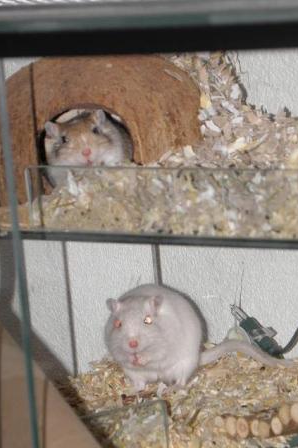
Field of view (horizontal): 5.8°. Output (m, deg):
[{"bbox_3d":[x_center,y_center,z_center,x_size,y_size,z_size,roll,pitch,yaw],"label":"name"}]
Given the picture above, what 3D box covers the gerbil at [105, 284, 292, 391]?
[{"bbox_3d":[0.028,0.069,1.800,0.100,0.061,0.080,-1,12,14],"label":"gerbil"}]

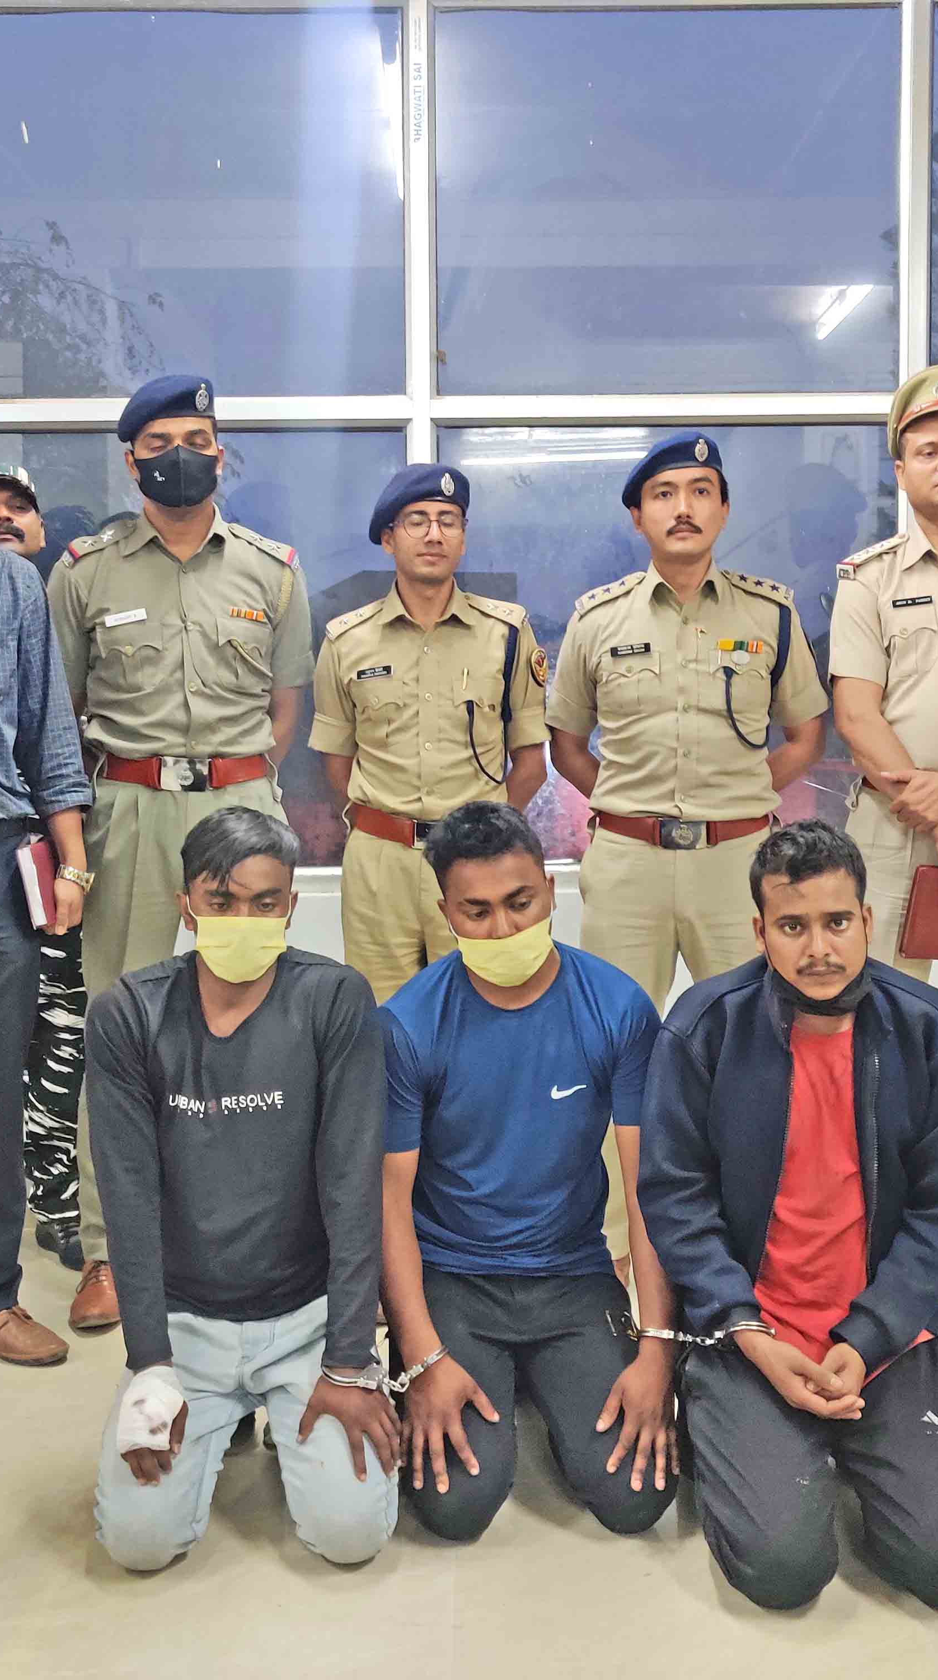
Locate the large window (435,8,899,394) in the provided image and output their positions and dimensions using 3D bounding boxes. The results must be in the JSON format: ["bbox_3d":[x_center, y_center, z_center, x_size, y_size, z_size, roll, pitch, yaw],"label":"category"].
[{"bbox_3d":[0.439,-1.411,3.859,1.029,0.840,0.060,0,3,0],"label":"large window"}]

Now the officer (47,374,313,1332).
[{"bbox_3d":[-0.583,0.007,3.446,0.510,1.822,0.360,-1,3,-7],"label":"officer"}]

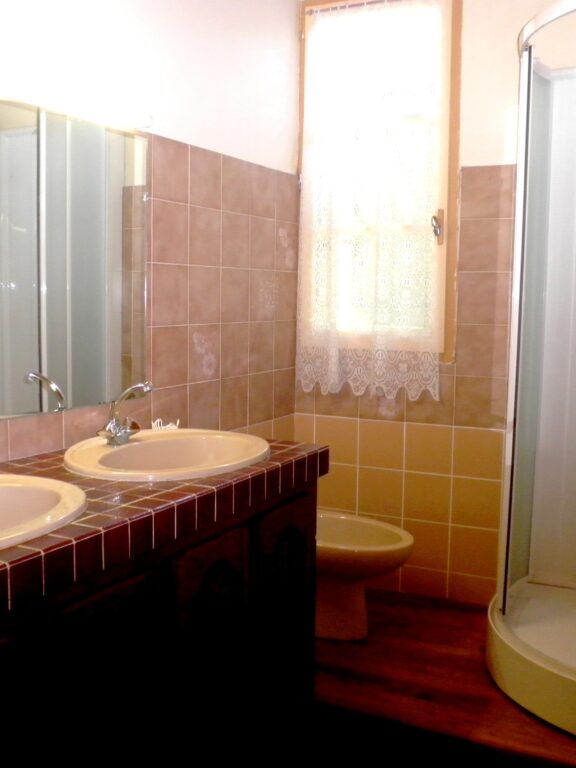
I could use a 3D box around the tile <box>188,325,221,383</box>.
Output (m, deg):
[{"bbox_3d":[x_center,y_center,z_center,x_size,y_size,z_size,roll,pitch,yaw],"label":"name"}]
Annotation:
[{"bbox_3d":[-0.292,-0.107,2.677,0.010,0.198,0.198,4,7,27],"label":"tile"}]

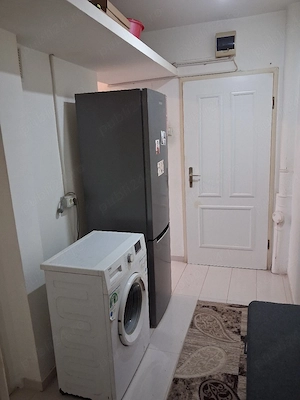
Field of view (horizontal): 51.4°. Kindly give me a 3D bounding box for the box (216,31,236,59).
[{"bbox_3d":[0.730,-1.494,3.003,0.183,0.210,0.090,1,12,18],"label":"box"}]

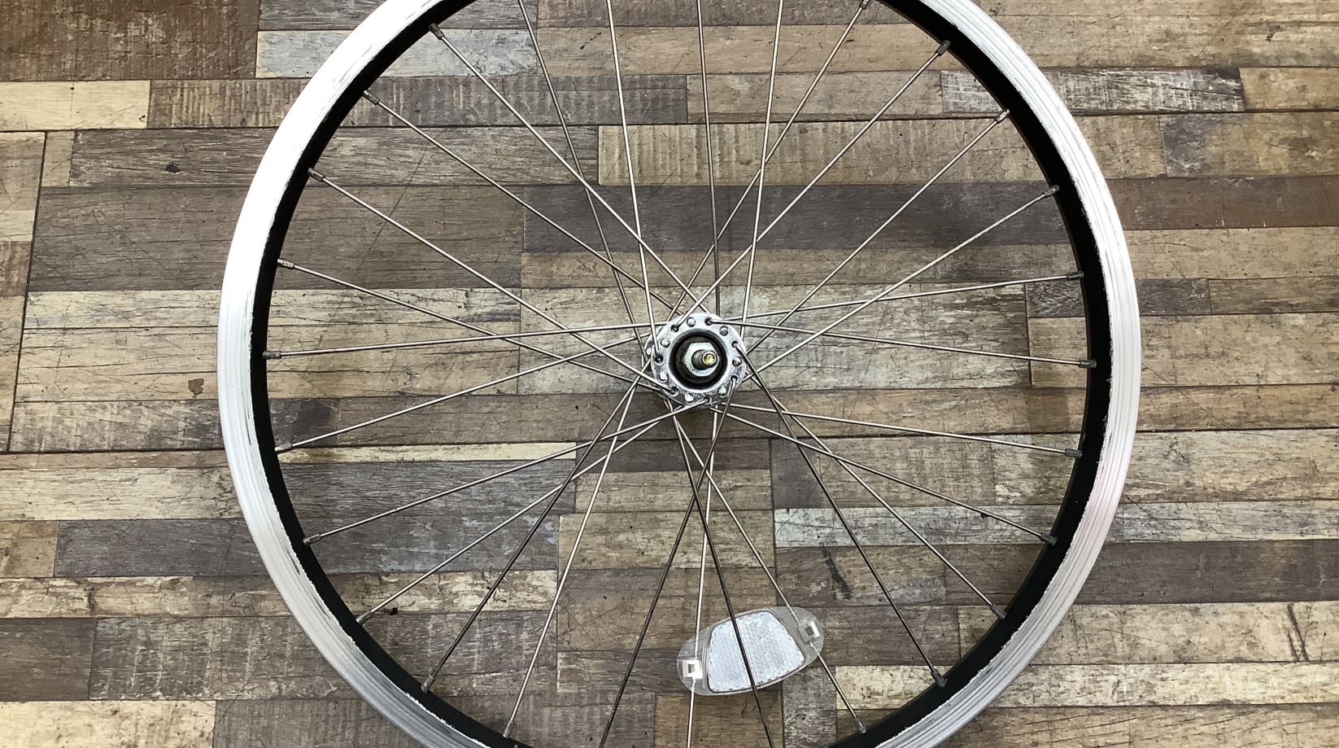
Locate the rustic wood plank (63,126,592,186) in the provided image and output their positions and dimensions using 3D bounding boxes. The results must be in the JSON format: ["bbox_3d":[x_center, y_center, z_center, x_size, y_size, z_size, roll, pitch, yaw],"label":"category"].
[{"bbox_3d":[-0.182,-0.117,0.657,0.287,0.006,0.034,-1,75,-1],"label":"rustic wood plank"}]

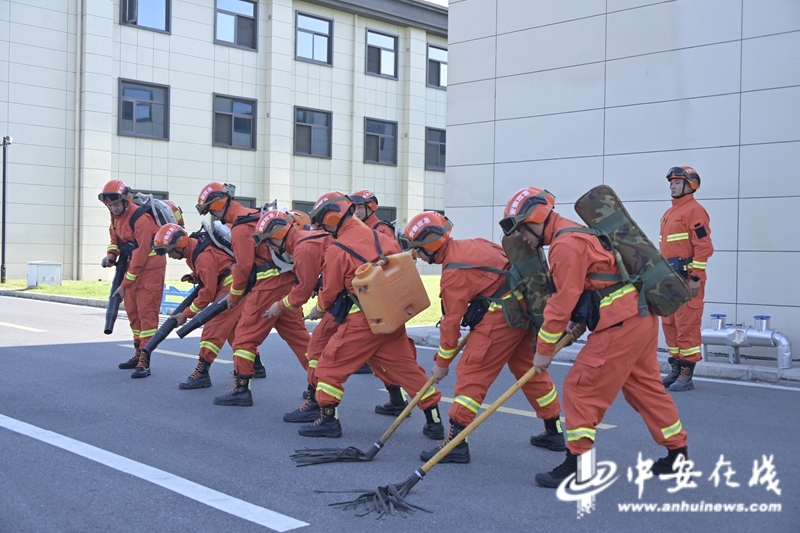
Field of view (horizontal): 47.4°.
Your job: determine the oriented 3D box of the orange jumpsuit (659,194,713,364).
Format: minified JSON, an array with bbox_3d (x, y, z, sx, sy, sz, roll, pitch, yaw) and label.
[{"bbox_3d":[2.353,0.093,7.520,0.290,1.370,0.500,0,1,-40],"label":"orange jumpsuit"}]

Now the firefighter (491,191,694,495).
[{"bbox_3d":[0.940,0.318,4.370,0.890,1.390,0.580,1,1,8],"label":"firefighter"}]

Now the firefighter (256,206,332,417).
[{"bbox_3d":[-0.440,0.301,5.860,0.930,1.340,0.600,1,1,12],"label":"firefighter"}]

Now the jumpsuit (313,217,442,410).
[{"bbox_3d":[-0.130,0.260,5.350,0.670,1.105,0.560,1,1,22],"label":"jumpsuit"}]

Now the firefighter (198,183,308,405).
[{"bbox_3d":[-0.960,0.185,6.430,0.930,1.540,0.600,1,1,12],"label":"firefighter"}]

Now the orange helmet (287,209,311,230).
[{"bbox_3d":[-0.708,-0.295,6.350,0.270,0.210,0.230,1,1,12],"label":"orange helmet"}]

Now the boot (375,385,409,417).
[{"bbox_3d":[-0.053,0.868,6.020,0.280,0.215,0.110,1,1,26],"label":"boot"}]

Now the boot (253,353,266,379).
[{"bbox_3d":[-1.253,0.818,7.680,0.290,0.235,0.110,1,1,15],"label":"boot"}]

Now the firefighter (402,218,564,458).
[{"bbox_3d":[0.465,0.349,4.860,0.850,1.300,0.580,1,1,12],"label":"firefighter"}]

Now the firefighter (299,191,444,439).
[{"bbox_3d":[-0.165,0.267,5.350,0.780,1.430,0.600,1,1,22],"label":"firefighter"}]

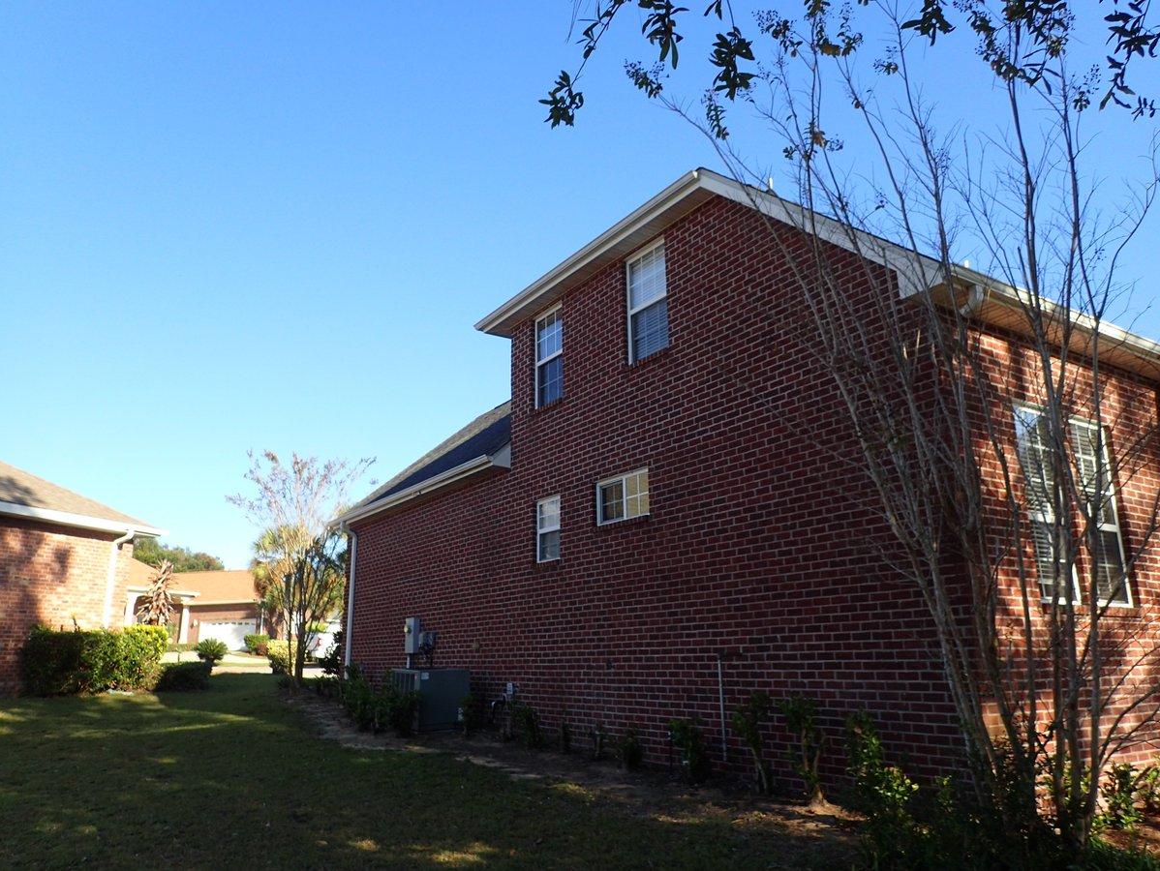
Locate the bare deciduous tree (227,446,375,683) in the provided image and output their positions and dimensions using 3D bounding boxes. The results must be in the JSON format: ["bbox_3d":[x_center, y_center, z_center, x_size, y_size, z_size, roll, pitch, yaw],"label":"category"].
[{"bbox_3d":[-6.768,3.097,20.464,3.369,5.678,3.369,4,-16,-18],"label":"bare deciduous tree"}]

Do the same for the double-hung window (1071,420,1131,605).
[{"bbox_3d":[4.945,0.731,7.997,0.750,1.765,0.100,9,-18,-33],"label":"double-hung window"}]

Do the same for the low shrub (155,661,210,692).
[{"bbox_3d":[-9.362,5.644,19.690,1.278,0.699,1.086,6,-16,-24],"label":"low shrub"}]

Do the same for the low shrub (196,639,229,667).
[{"bbox_3d":[-10.557,6.242,24.053,0.868,0.833,0.868,6,-16,-22],"label":"low shrub"}]

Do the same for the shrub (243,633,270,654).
[{"bbox_3d":[-19.065,12.320,49.556,1.499,1.221,1.349,5,-16,-20],"label":"shrub"}]

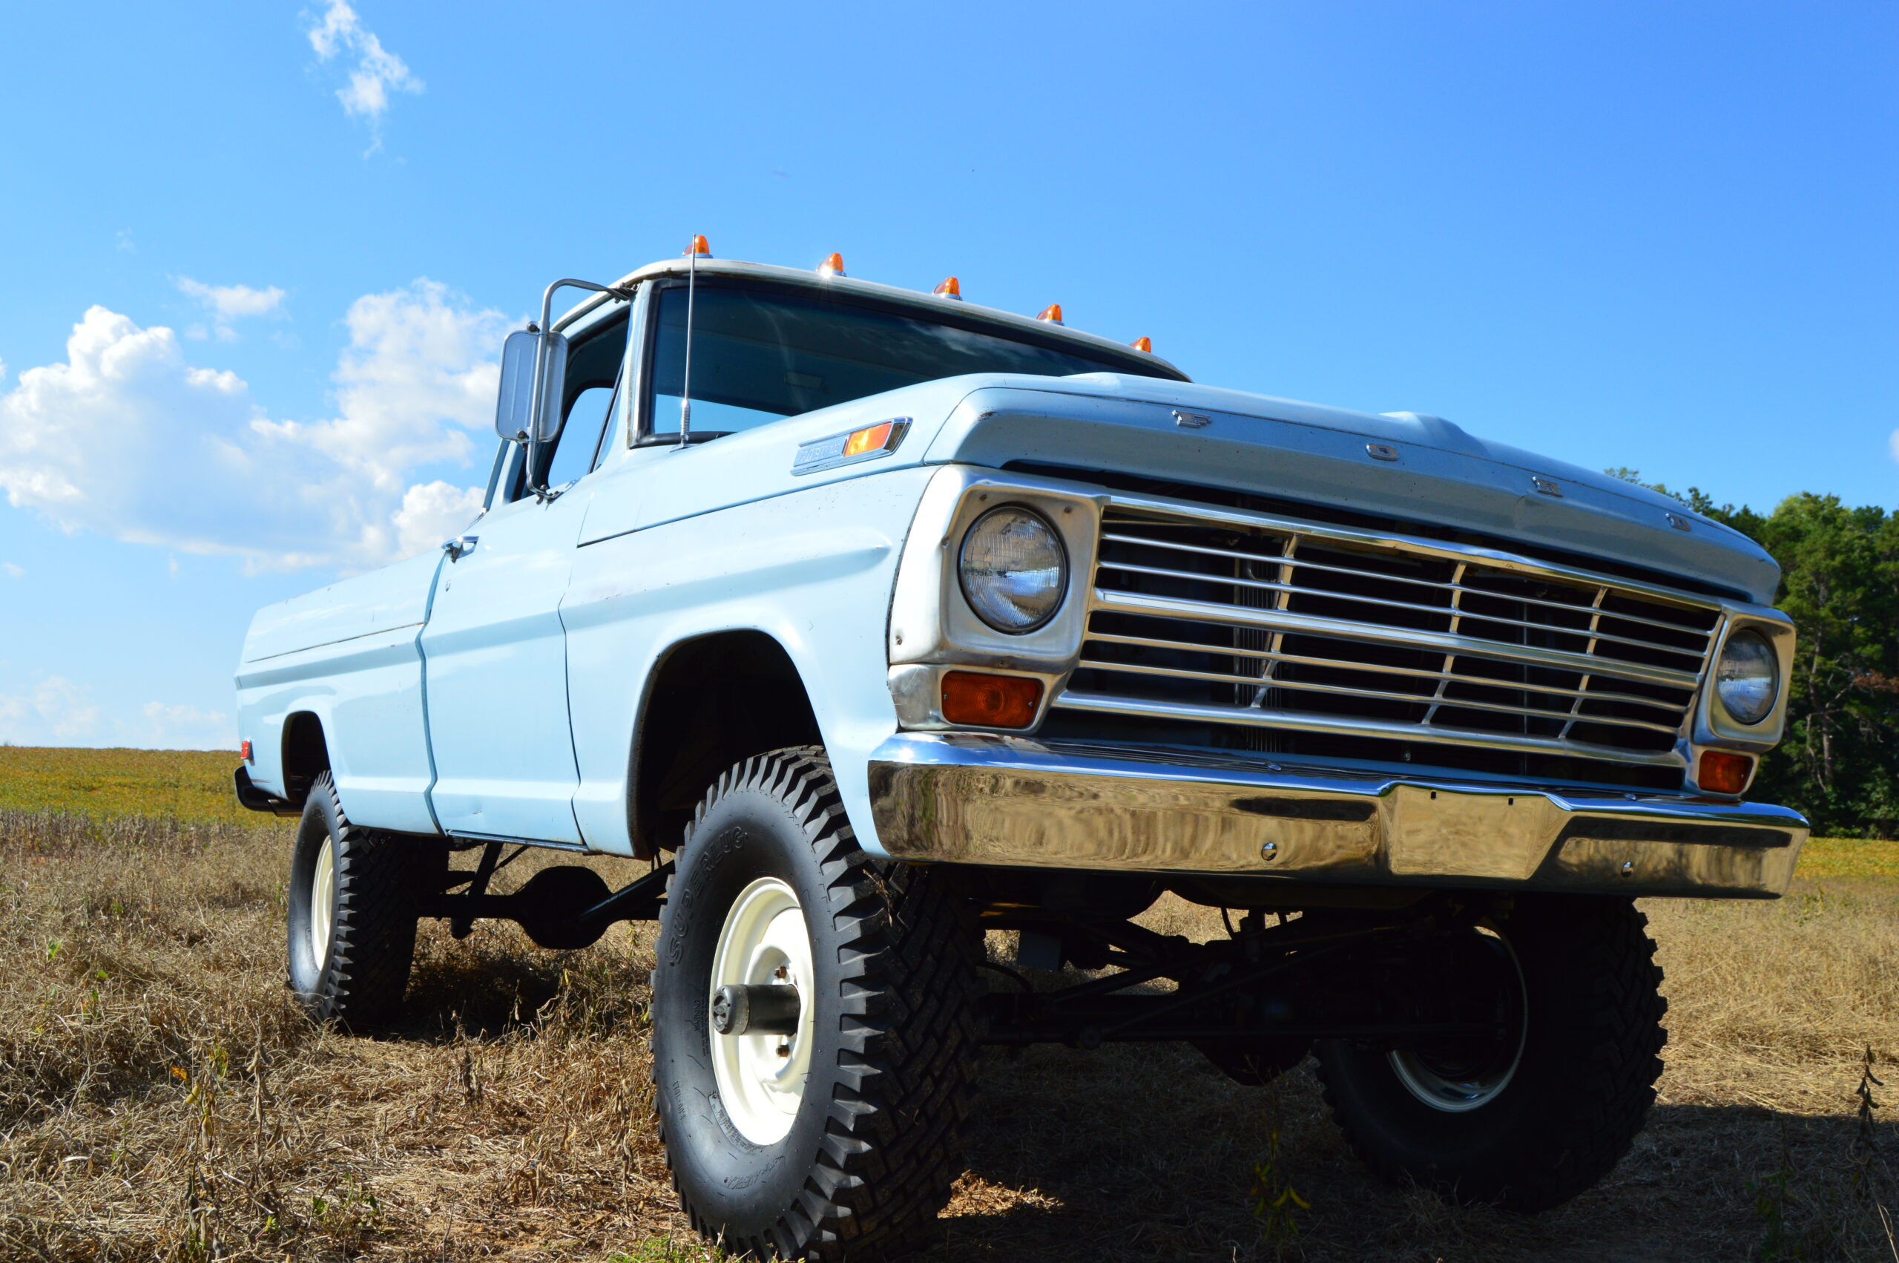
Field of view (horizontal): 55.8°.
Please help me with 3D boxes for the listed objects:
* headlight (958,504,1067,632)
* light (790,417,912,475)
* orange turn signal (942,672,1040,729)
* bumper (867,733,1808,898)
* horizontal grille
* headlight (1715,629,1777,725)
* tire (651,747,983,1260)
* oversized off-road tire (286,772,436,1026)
[{"bbox_3d":[0.088,-0.089,2.598,0.190,0.190,0.080,7,-7,-31],"label":"headlight"},{"bbox_3d":[-0.170,-0.303,2.954,0.045,0.070,0.370,7,-7,-31],"label":"light"},{"bbox_3d":[0.059,0.102,2.631,0.180,0.085,0.045,7,-7,-31],"label":"orange turn signal"},{"bbox_3d":[0.792,0.336,3.006,2.000,0.190,0.240,7,-7,-31],"label":"bumper"},{"bbox_3d":[0.822,0.030,3.017,1.480,0.330,0.140,7,-7,-31],"label":"horizontal grille"},{"bbox_3d":[1.538,0.085,3.476,0.190,0.190,0.080,7,-7,-31],"label":"headlight"},{"bbox_3d":[-0.255,0.636,3.054,0.250,0.830,0.830,7,-7,-29],"label":"tire"},{"bbox_3d":[-1.971,0.891,5.885,0.250,0.830,0.830,7,-7,-31],"label":"oversized off-road tire"}]

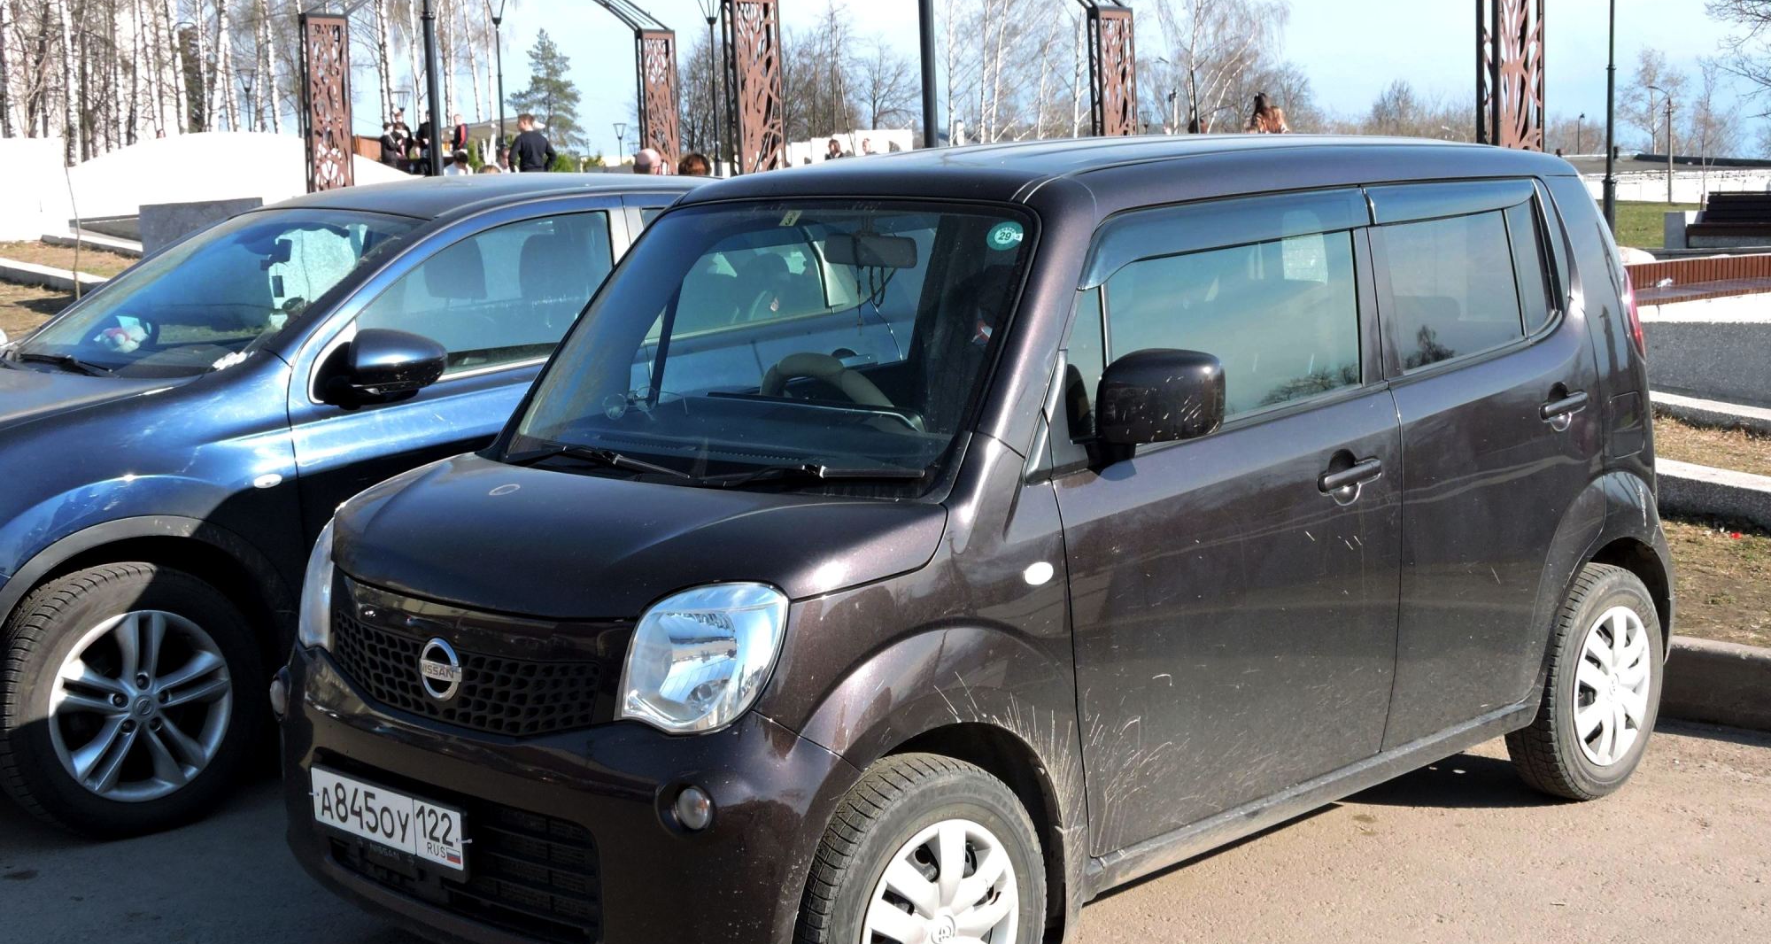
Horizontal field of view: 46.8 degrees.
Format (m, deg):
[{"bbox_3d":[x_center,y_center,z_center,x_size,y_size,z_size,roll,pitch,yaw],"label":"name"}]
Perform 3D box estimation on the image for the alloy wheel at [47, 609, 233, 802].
[{"bbox_3d":[-1.841,0.562,4.994,0.180,0.465,0.465,4,9,44],"label":"alloy wheel"}]

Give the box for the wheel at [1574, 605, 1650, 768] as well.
[{"bbox_3d":[1.816,0.540,5.191,0.395,0.395,0.080,-9,10,-44],"label":"wheel"}]

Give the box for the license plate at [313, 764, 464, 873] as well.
[{"bbox_3d":[-0.908,0.637,3.740,0.015,0.112,0.520,-9,10,-43],"label":"license plate"}]

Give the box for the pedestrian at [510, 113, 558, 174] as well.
[{"bbox_3d":[-4.410,-3.606,25.608,0.560,1.750,0.340,-4,7,-17],"label":"pedestrian"}]

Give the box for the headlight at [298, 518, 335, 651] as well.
[{"bbox_3d":[-1.077,0.220,4.029,0.220,0.250,0.240,-8,9,-44],"label":"headlight"}]

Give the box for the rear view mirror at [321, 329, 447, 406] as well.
[{"bbox_3d":[-1.305,-0.268,5.291,0.240,0.195,0.220,4,9,44],"label":"rear view mirror"}]

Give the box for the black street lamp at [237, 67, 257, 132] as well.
[{"bbox_3d":[-22.105,-11.731,71.247,0.650,4.600,0.650,-2,6,0],"label":"black street lamp"}]

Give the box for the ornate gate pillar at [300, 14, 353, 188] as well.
[{"bbox_3d":[-7.192,-4.451,26.659,0.570,2.960,0.200,-7,8,-41],"label":"ornate gate pillar"}]

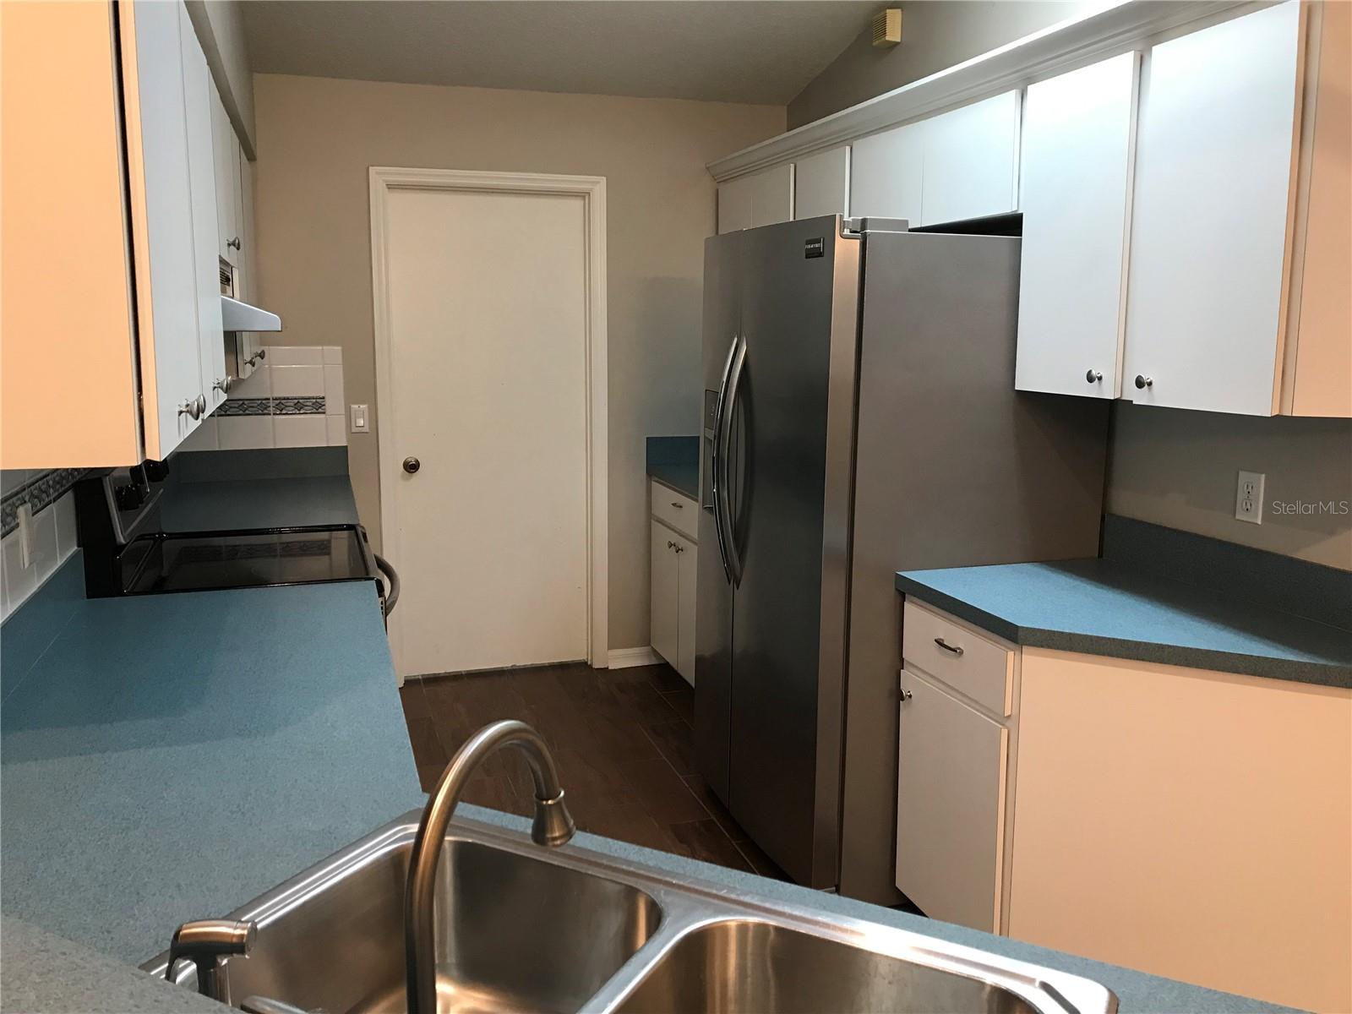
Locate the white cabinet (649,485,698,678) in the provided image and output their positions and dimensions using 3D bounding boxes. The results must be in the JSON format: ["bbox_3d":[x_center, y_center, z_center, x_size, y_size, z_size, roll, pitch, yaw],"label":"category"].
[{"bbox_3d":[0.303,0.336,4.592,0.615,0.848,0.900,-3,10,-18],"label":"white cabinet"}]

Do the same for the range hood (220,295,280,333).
[{"bbox_3d":[-1.250,-0.514,2.773,0.465,0.132,0.761,-3,10,-18],"label":"range hood"}]

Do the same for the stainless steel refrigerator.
[{"bbox_3d":[0.583,0.108,3.231,0.855,1.779,0.910,-3,10,-18],"label":"stainless steel refrigerator"}]

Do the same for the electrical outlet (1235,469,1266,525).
[{"bbox_3d":[1.296,-0.022,2.473,0.008,0.114,0.071,-3,10,-18],"label":"electrical outlet"}]

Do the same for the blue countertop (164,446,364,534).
[{"bbox_3d":[-1.459,-0.057,3.805,0.652,0.161,1.157,-3,10,-18],"label":"blue countertop"}]

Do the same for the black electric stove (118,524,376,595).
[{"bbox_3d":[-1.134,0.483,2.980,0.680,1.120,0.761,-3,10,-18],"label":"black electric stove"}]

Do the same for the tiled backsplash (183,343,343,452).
[{"bbox_3d":[-1.639,-0.424,4.295,0.648,0.400,0.020,-3,10,-18],"label":"tiled backsplash"}]

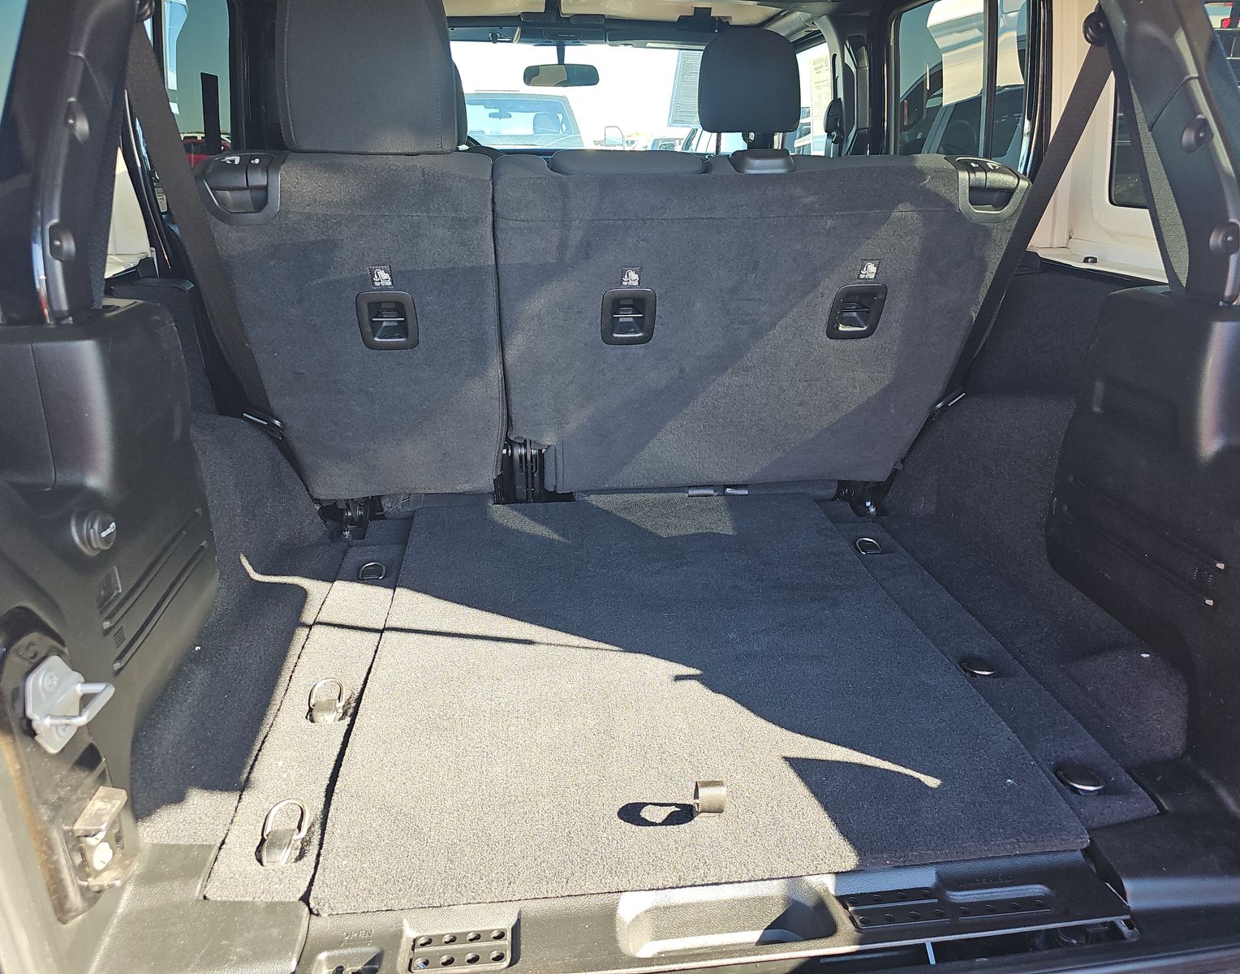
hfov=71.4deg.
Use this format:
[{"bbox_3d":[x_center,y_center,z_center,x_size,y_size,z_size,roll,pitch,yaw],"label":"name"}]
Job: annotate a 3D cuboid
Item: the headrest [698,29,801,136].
[{"bbox_3d":[0.301,-0.942,2.010,0.250,0.215,0.120,-2,32,-6],"label":"headrest"}]

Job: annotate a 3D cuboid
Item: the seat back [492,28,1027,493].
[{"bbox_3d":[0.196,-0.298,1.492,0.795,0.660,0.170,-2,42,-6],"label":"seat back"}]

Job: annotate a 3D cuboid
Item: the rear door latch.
[{"bbox_3d":[-0.465,0.182,0.747,0.045,0.082,0.087,-2,22,-6],"label":"rear door latch"}]

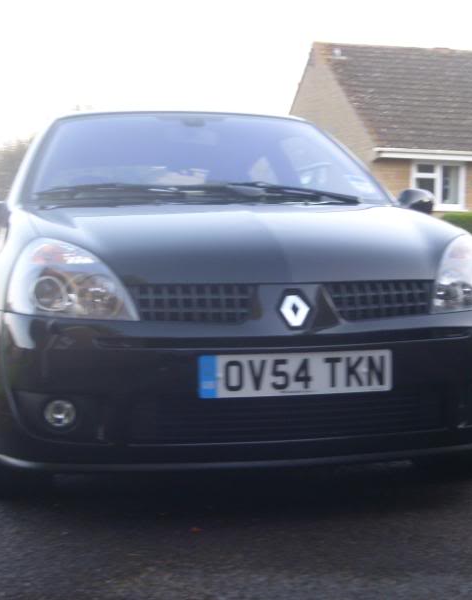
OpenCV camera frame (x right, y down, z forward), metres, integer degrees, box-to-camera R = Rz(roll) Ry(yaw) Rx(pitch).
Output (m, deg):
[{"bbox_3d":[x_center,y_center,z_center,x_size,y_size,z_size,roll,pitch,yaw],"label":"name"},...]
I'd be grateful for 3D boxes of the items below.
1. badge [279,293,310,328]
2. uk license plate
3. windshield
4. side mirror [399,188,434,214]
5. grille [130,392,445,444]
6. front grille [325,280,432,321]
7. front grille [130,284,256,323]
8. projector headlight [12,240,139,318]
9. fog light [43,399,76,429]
[{"bbox_3d":[0.153,0.029,2.405,0.082,0.094,0.020,-1,-14,-12],"label":"badge"},{"bbox_3d":[0.159,0.191,2.389,0.520,0.111,0.012,-1,4,-12],"label":"uk license plate"},{"bbox_3d":[-0.130,-0.563,3.708,1.400,0.120,0.770,-1,37,-12],"label":"windshield"},{"bbox_3d":[0.734,-0.407,3.942,0.240,0.138,0.130,-1,4,-12],"label":"side mirror"},{"bbox_3d":[0.150,0.306,2.439,0.820,0.120,0.080,-1,4,-12],"label":"grille"},{"bbox_3d":[0.389,-0.005,2.483,0.305,0.100,0.060,-2,-4,-20],"label":"front grille"},{"bbox_3d":[-0.103,0.005,2.380,0.315,0.100,0.060,0,-4,-4],"label":"front grille"},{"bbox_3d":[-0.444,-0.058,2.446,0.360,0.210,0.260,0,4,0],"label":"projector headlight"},{"bbox_3d":[-0.455,0.293,2.387,0.086,0.086,0.050,-1,4,-12],"label":"fog light"}]

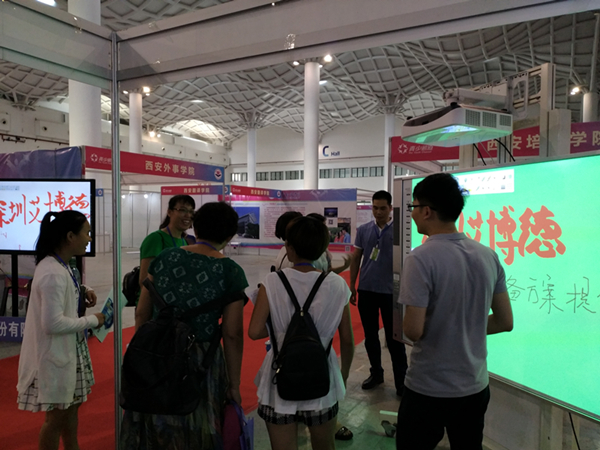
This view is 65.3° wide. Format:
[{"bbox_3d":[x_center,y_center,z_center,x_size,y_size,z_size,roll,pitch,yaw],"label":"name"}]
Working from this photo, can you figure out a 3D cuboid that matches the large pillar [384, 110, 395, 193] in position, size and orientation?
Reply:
[{"bbox_3d":[11.581,-7.083,60.903,1.220,14.780,1.220,1,1,27],"label":"large pillar"}]

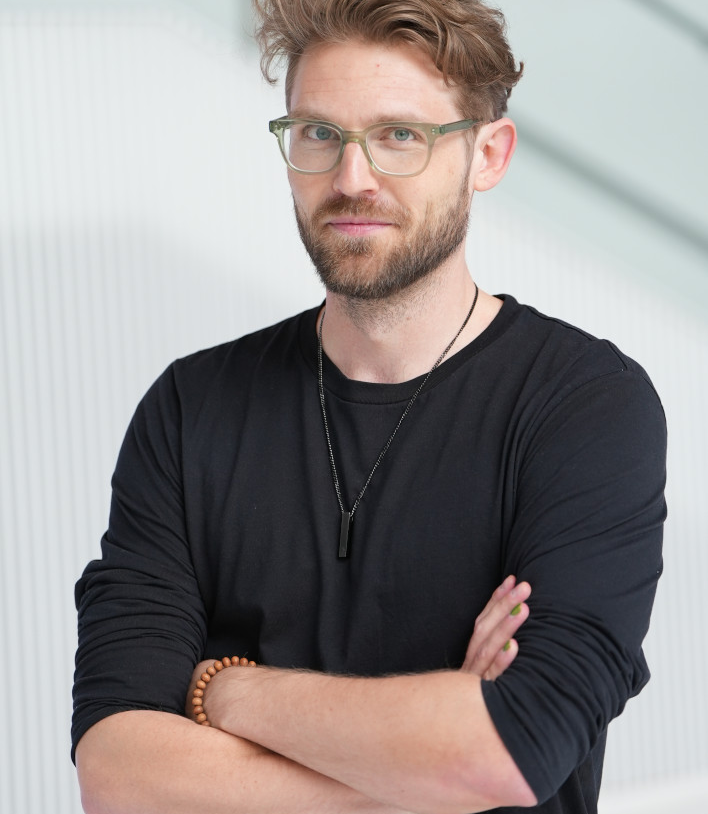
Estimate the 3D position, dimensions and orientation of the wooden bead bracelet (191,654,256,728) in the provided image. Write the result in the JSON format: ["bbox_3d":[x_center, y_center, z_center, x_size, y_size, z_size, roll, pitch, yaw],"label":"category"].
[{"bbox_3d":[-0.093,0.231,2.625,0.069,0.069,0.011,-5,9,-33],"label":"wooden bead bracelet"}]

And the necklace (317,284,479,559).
[{"bbox_3d":[0.033,0.008,2.660,0.135,0.215,0.155,-1,4,28],"label":"necklace"}]

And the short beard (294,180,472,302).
[{"bbox_3d":[0.012,-0.131,2.590,0.140,0.093,0.098,1,4,19],"label":"short beard"}]

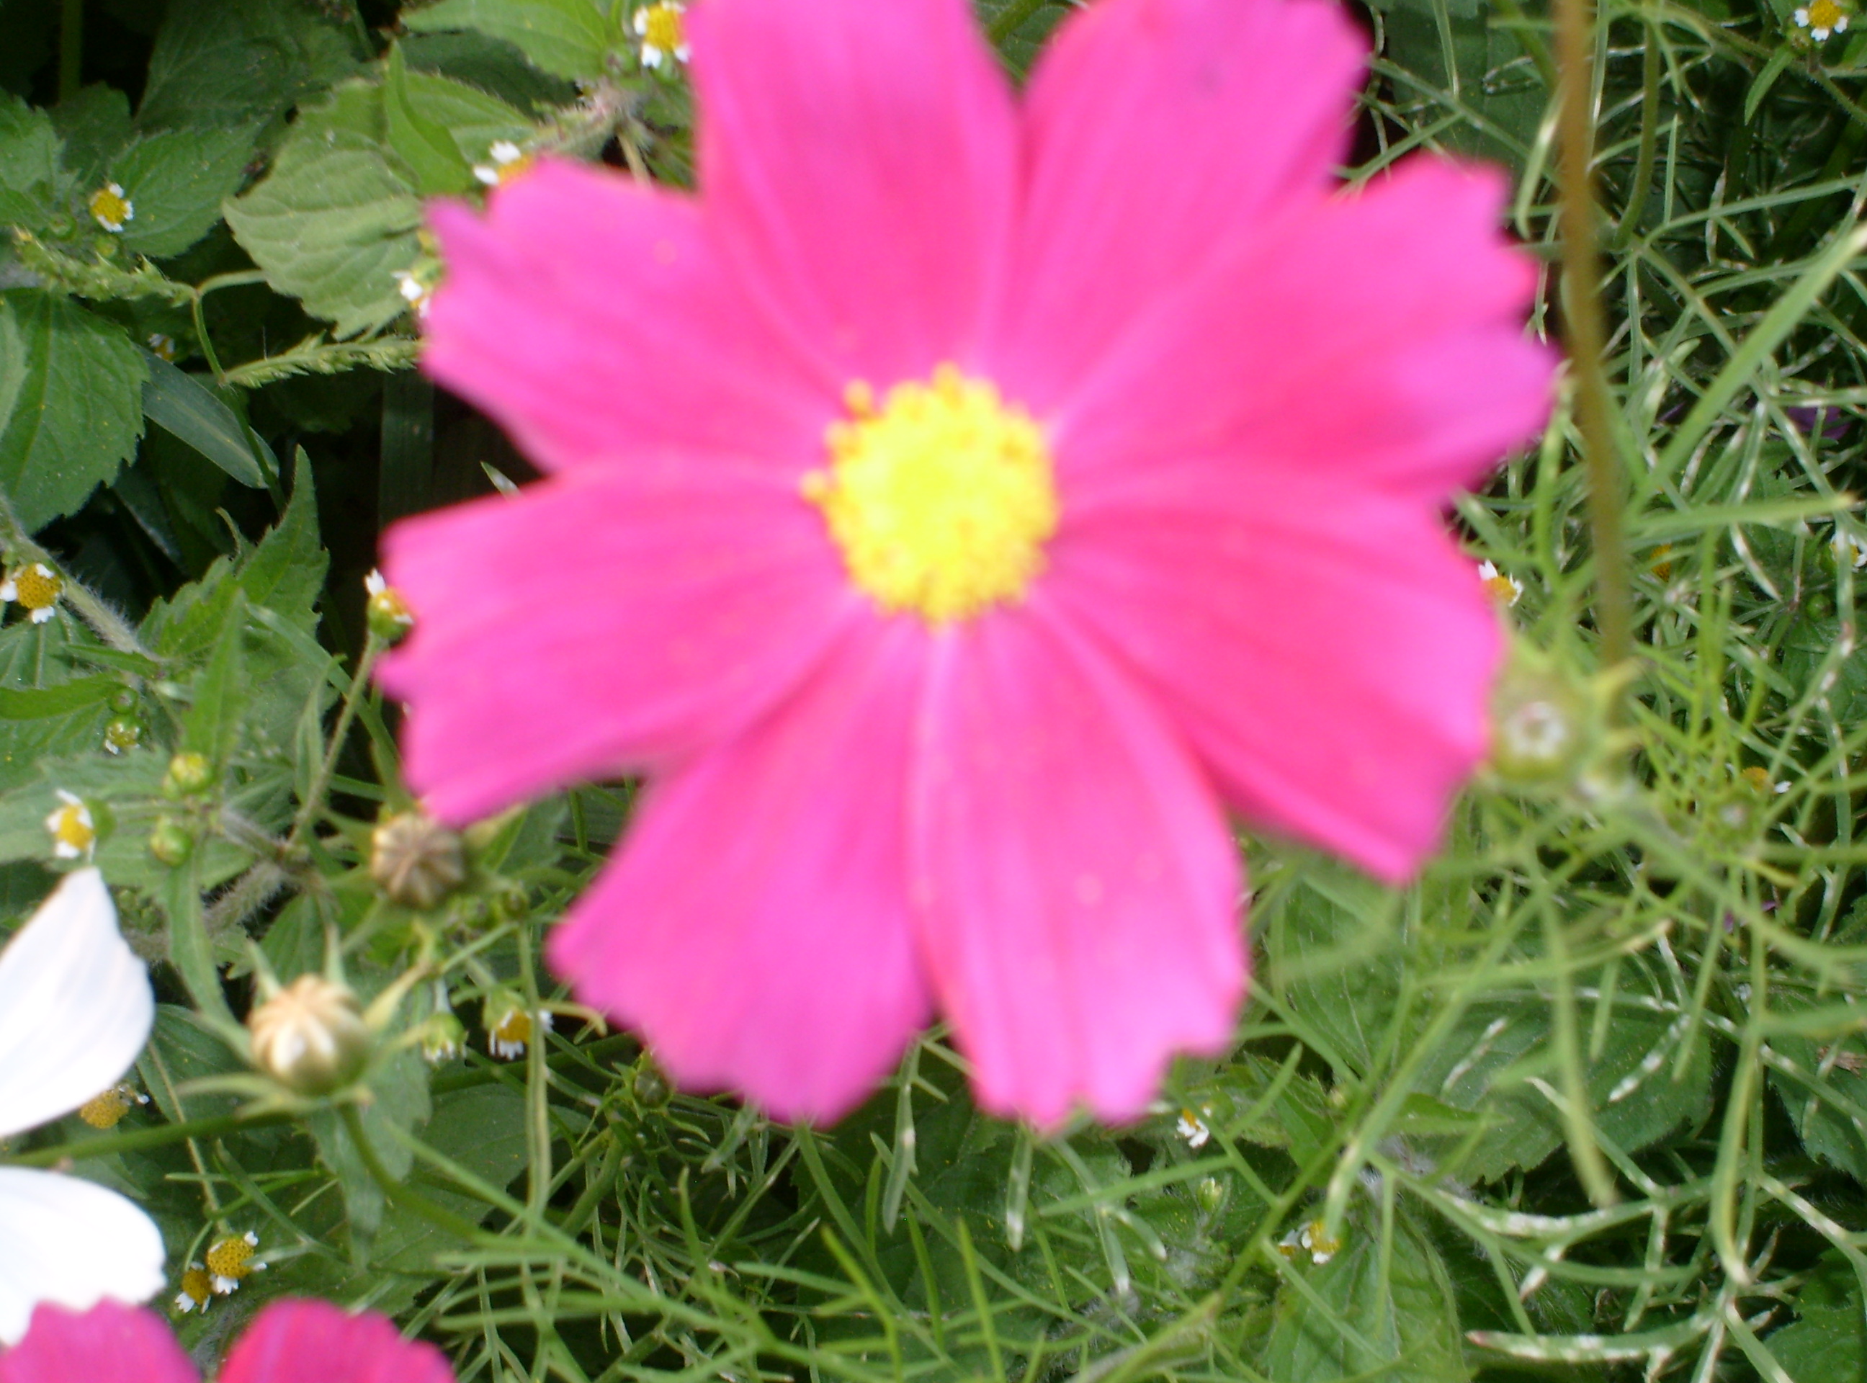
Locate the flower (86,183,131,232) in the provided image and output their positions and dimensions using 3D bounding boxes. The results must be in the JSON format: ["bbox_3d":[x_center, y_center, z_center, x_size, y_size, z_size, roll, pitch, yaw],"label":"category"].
[{"bbox_3d":[-0.095,-0.056,0.505,0.006,0.004,0.006,2,78,-6],"label":"flower"}]

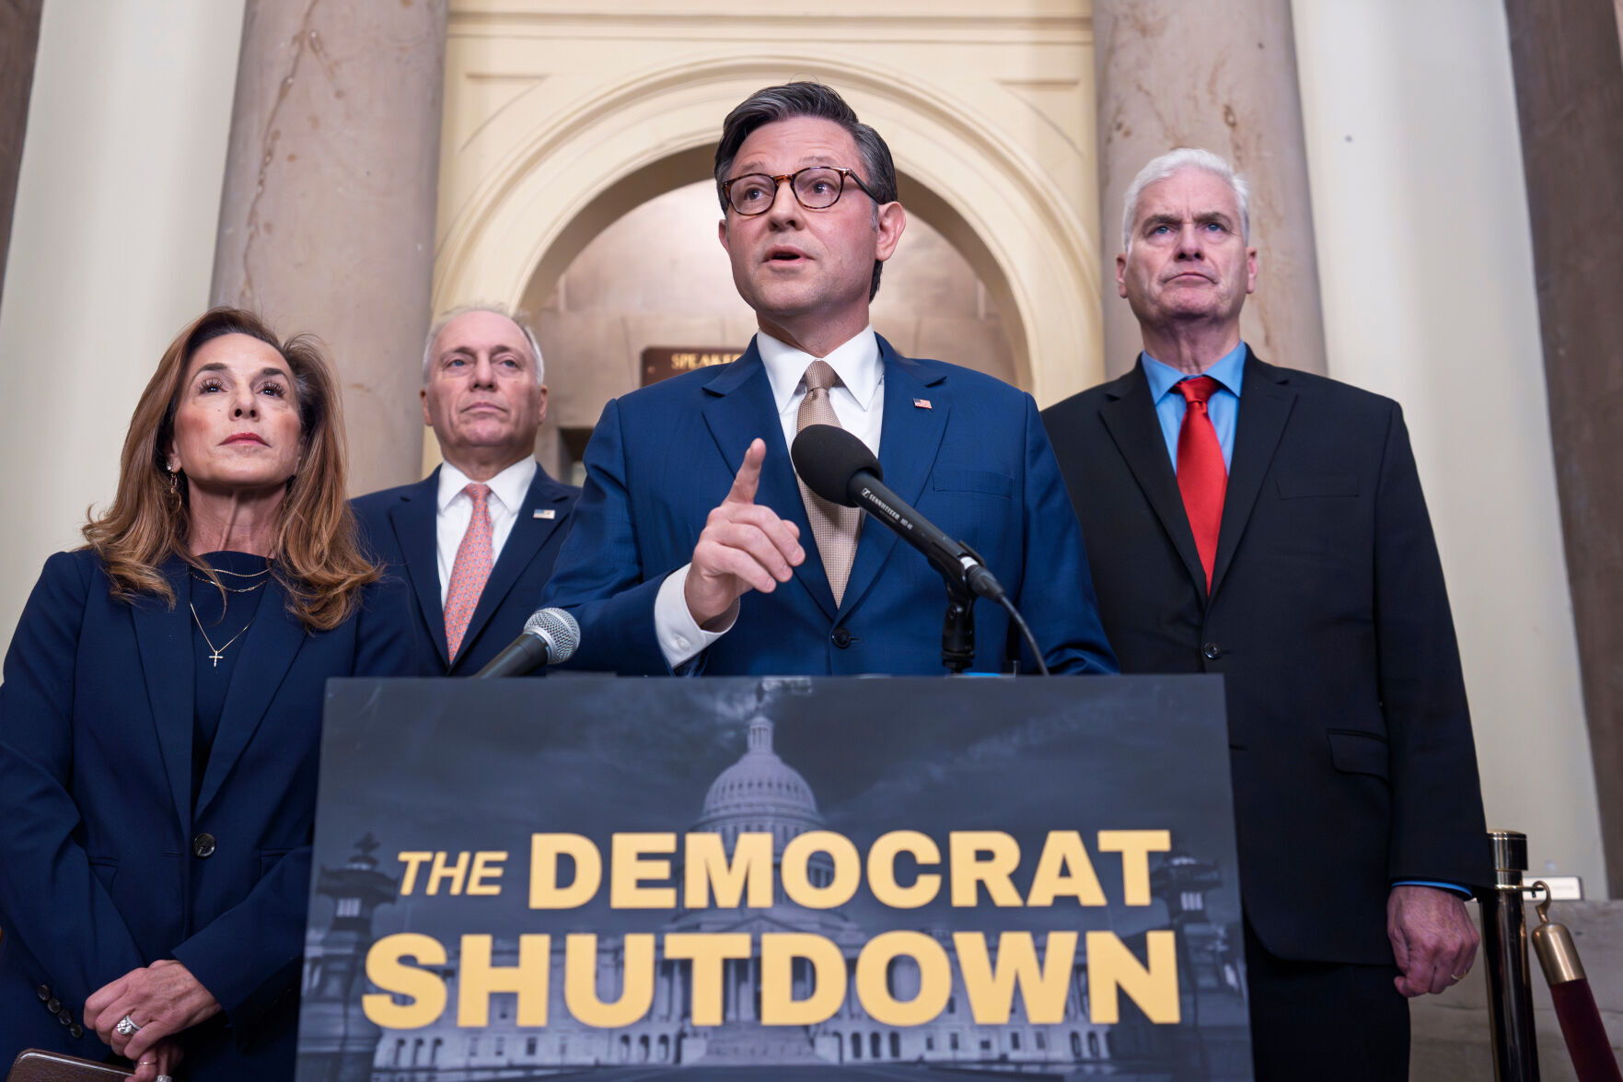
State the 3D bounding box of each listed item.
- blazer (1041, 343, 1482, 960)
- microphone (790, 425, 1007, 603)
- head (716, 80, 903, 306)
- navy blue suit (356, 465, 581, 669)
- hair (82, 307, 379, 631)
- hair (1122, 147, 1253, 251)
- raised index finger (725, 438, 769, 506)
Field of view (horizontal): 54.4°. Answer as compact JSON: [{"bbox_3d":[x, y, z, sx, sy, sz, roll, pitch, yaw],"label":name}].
[{"bbox_3d":[0.469,0.116,1.913,0.600,0.760,0.320,-3,-15,14],"label":"blazer"},{"bbox_3d":[0.075,-0.021,1.300,0.240,0.067,0.064,35,5,31],"label":"microphone"},{"bbox_3d":[-0.002,-0.344,1.590,0.175,0.245,0.215,-4,-5,15],"label":"head"},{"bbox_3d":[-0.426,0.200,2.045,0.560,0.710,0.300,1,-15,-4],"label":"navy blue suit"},{"bbox_3d":[-0.615,-0.085,1.741,0.305,0.390,0.260,6,-16,-21],"label":"hair"},{"bbox_3d":[0.489,-0.435,2.060,0.170,0.175,0.200,-3,-15,13],"label":"hair"},{"bbox_3d":[-0.056,-0.060,1.380,0.021,0.078,0.023,24,28,6],"label":"raised index finger"}]

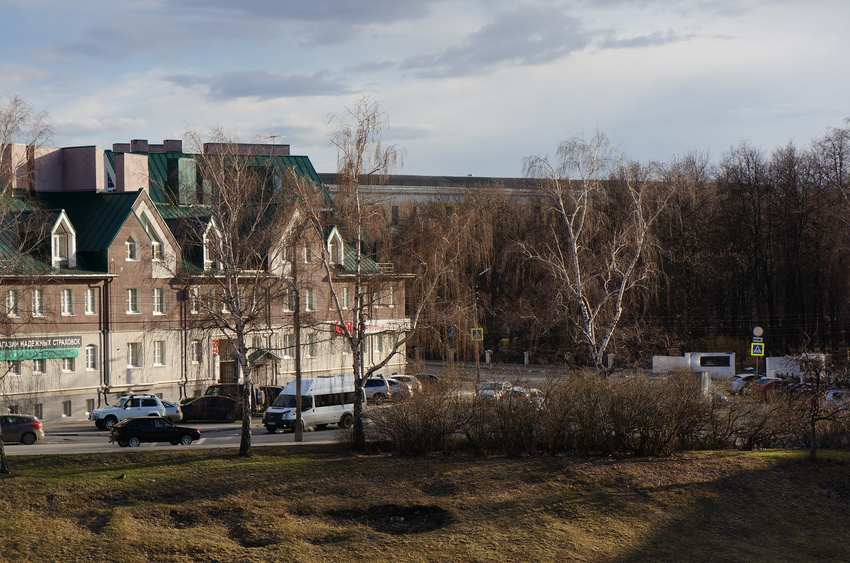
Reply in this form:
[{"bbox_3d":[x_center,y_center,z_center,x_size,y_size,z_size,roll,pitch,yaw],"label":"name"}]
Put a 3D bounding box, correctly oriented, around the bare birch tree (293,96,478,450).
[{"bbox_3d":[-1.734,-0.329,84.800,8.160,15.580,7.200,0,0,0],"label":"bare birch tree"}]

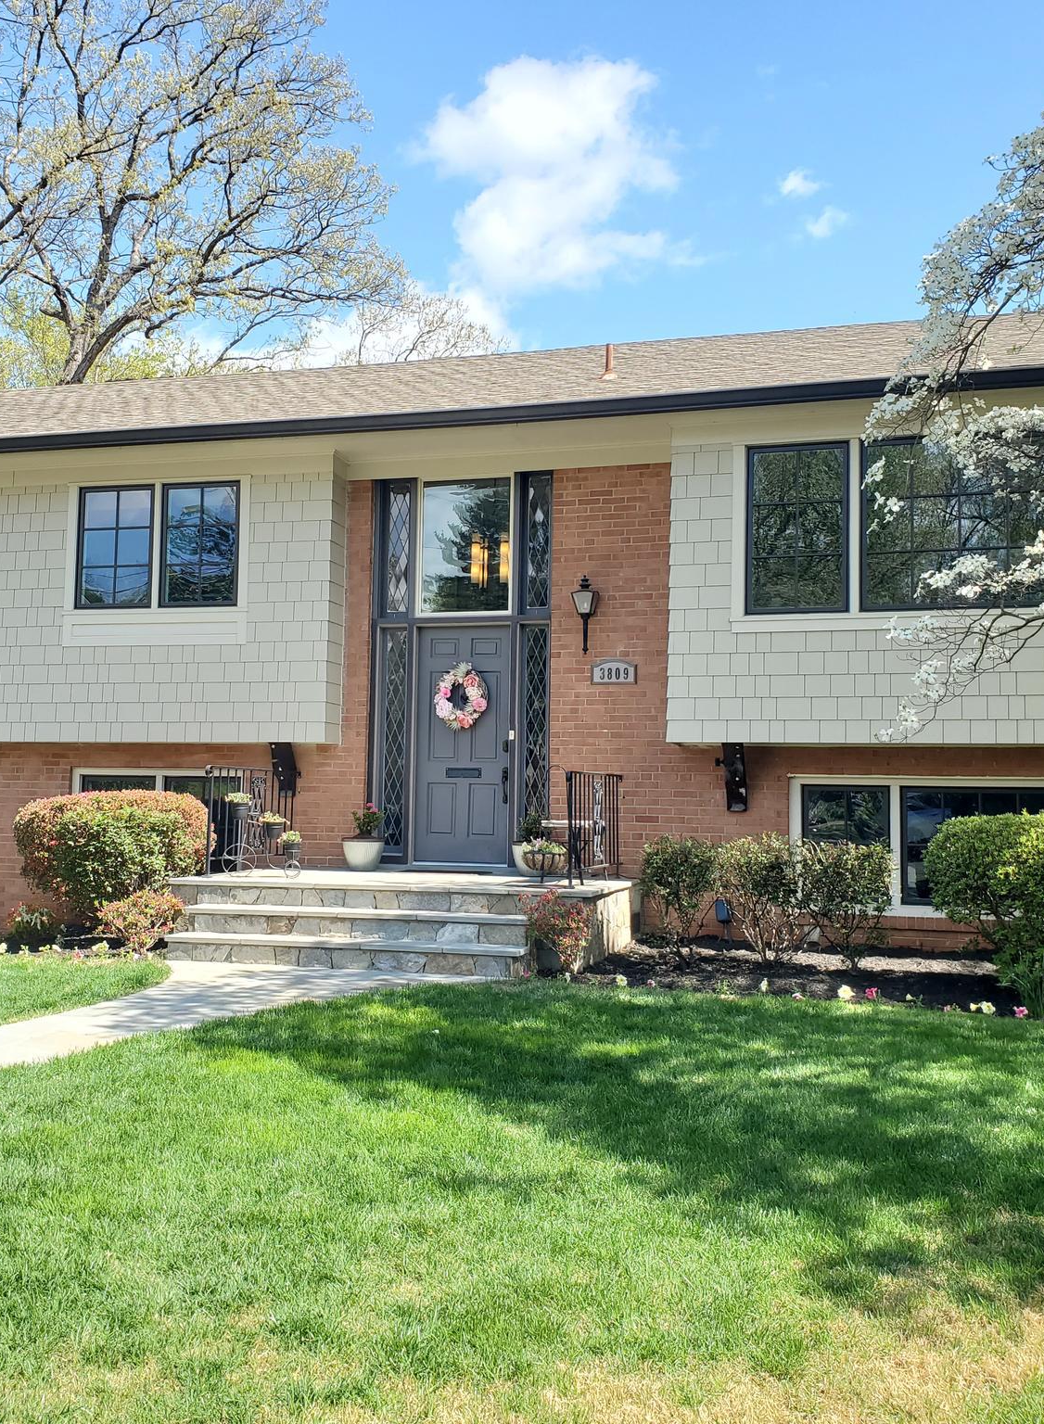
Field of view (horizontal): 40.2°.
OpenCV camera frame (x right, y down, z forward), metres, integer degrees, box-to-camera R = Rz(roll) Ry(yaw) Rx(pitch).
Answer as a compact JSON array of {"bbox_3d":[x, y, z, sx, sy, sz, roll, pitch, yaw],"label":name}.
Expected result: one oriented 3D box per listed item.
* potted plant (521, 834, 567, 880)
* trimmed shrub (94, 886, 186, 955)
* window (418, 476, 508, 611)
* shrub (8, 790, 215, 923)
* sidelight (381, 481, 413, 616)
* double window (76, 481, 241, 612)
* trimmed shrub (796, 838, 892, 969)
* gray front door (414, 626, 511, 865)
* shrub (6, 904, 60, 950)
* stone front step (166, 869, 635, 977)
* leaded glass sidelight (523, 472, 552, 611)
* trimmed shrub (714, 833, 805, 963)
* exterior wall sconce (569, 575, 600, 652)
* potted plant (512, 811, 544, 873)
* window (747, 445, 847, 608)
[{"bbox_3d":[0.166,1.127,10.947,0.340,0.345,0.340,1,-4,0],"label":"potted plant"},{"bbox_3d":[-2.945,1.614,11.007,0.696,0.510,0.606,0,-5,15],"label":"trimmed shrub"},{"bbox_3d":[-0.481,-1.439,12.268,0.837,1.198,0.090,0,-5,16],"label":"window"},{"bbox_3d":[-3.503,1.271,12.123,1.666,1.190,1.262,0,-5,15],"label":"shrub"},{"bbox_3d":[-1.093,-1.448,12.519,0.300,1.183,0.080,0,-5,16],"label":"sidelight"},{"bbox_3d":[-3.259,-1.470,12.745,1.626,1.151,0.081,0,-5,15],"label":"double window"},{"bbox_3d":[2.339,1.390,10.375,0.684,0.954,0.657,0,-5,15],"label":"trimmed shrub"},{"bbox_3d":[-0.494,0.286,12.359,0.899,2.071,0.061,0,-5,15],"label":"gray front door"},{"bbox_3d":[-4.112,1.806,11.977,0.442,0.382,0.424,0,-5,15],"label":"shrub"},{"bbox_3d":[-1.013,1.614,11.182,3.424,0.606,2.121,0,-5,15],"label":"stone front step"},{"bbox_3d":[0.132,-1.473,12.340,0.273,1.192,0.061,0,-5,15],"label":"leaded glass sidelight"},{"bbox_3d":[1.760,1.378,10.528,0.659,0.968,0.657,0,-5,15],"label":"trimmed shrub"},{"bbox_3d":[0.506,-0.804,11.751,0.200,0.640,0.250,0,-5,16],"label":"exterior wall sconce"},{"bbox_3d":[0.100,1.062,11.600,0.355,0.520,0.355,1,-4,0],"label":"potted plant"},{"bbox_3d":[2.152,-1.424,11.116,0.787,1.330,0.100,0,-5,16],"label":"window"}]

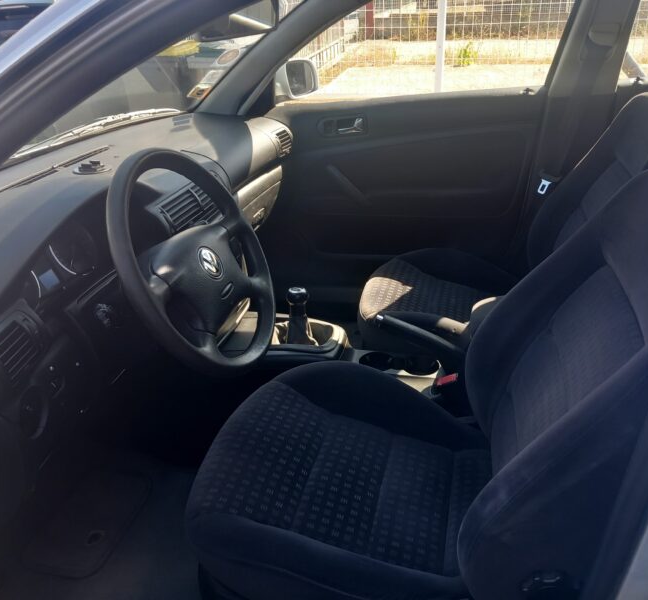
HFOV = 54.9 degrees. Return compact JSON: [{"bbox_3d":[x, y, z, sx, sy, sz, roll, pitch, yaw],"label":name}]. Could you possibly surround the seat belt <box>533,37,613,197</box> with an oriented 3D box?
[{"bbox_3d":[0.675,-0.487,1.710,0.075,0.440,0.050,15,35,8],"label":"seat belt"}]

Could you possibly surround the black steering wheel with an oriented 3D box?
[{"bbox_3d":[-0.211,-0.055,0.999,0.090,0.380,0.380,-22,17,23],"label":"black steering wheel"}]

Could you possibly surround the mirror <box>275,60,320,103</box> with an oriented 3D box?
[{"bbox_3d":[-0.108,-0.755,2.135,0.110,0.145,0.210,10,28,26],"label":"mirror"}]

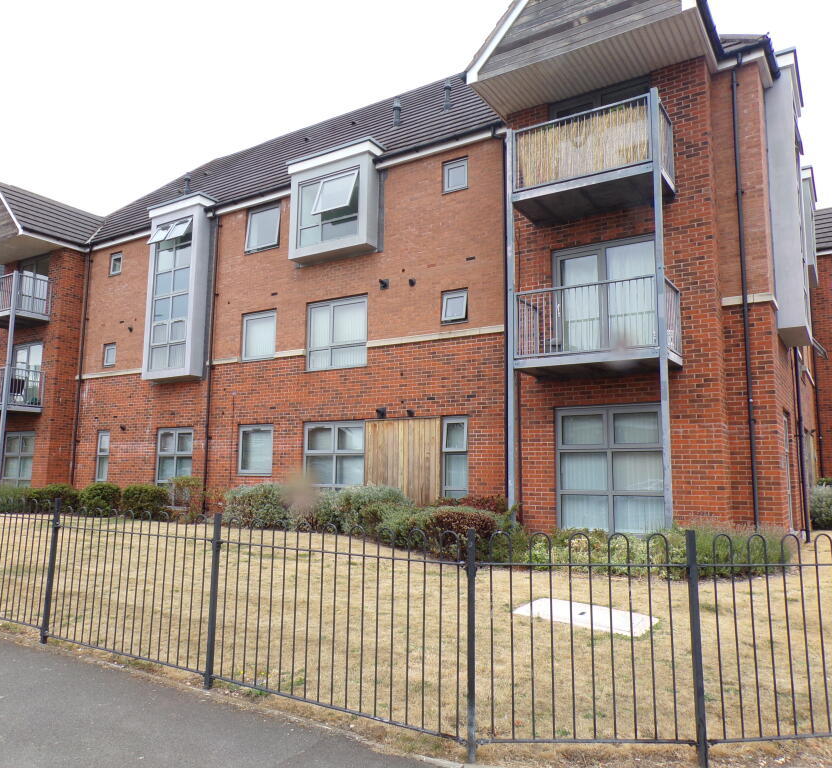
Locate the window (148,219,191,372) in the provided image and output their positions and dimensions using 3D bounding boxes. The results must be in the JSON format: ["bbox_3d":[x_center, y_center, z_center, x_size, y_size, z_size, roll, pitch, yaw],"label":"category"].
[{"bbox_3d":[-6.301,-2.296,18.213,1.480,3.900,0.150,-4,-9,34],"label":"window"}]

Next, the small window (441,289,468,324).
[{"bbox_3d":[0.788,-1.501,13.858,0.610,0.670,0.180,-4,-9,34],"label":"small window"}]

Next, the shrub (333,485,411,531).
[{"bbox_3d":[-0.808,2.284,12.941,1.418,0.895,1.418,-4,-9,34],"label":"shrub"}]

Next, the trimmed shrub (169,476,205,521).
[{"bbox_3d":[-5.478,2.684,16.845,0.850,1.000,0.800,-4,-9,34],"label":"trimmed shrub"}]

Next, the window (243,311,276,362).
[{"bbox_3d":[-3.684,-1.137,16.864,1.140,1.180,0.150,-4,-9,34],"label":"window"}]

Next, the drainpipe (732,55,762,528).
[{"bbox_3d":[5.044,-1.416,10.860,0.090,7.400,0.120,-4,-9,34],"label":"drainpipe"}]

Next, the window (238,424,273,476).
[{"bbox_3d":[-3.697,1.530,16.464,1.070,1.180,0.110,-4,-9,32],"label":"window"}]

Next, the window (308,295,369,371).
[{"bbox_3d":[-1.726,-1.092,15.482,1.680,1.550,0.110,-4,-9,32],"label":"window"}]

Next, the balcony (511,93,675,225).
[{"bbox_3d":[2.832,-3.620,11.467,2.420,1.240,0.920,-4,-9,34],"label":"balcony"}]

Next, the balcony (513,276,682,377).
[{"bbox_3d":[2.804,-0.867,11.123,2.420,1.230,0.920,-4,-9,34],"label":"balcony"}]

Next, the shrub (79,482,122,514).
[{"bbox_3d":[-7.845,2.853,17.668,1.001,0.796,1.001,-4,-9,34],"label":"shrub"}]

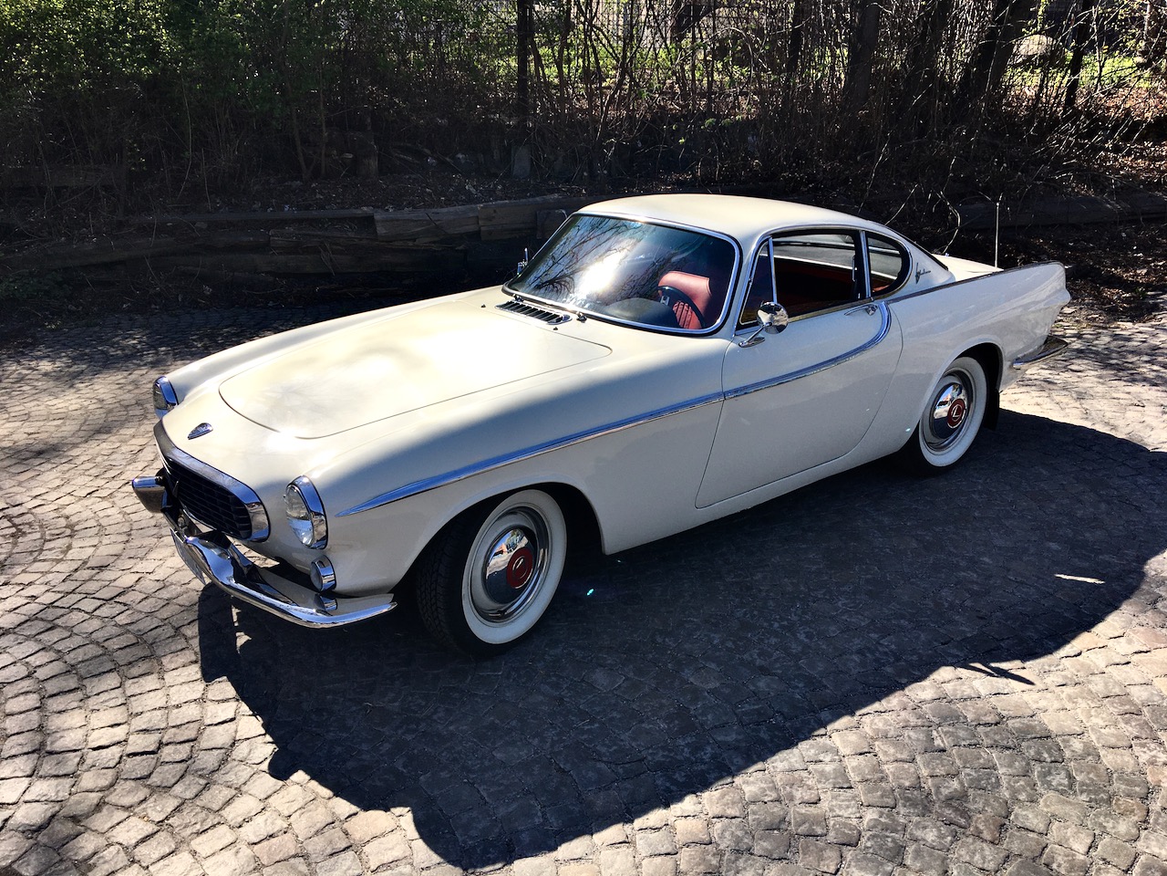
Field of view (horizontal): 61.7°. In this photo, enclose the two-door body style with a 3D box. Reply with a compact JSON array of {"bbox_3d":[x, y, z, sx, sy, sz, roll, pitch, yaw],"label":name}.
[{"bbox_3d":[0.427,-0.390,4.335,4.400,1.285,1.700,-16,25,-36],"label":"two-door body style"}]

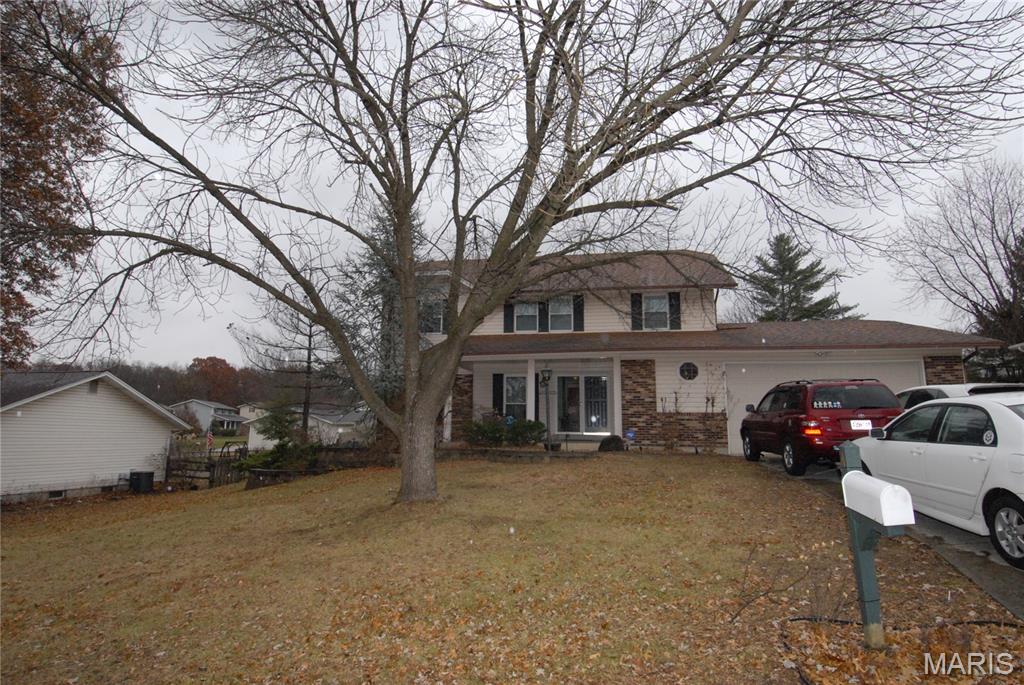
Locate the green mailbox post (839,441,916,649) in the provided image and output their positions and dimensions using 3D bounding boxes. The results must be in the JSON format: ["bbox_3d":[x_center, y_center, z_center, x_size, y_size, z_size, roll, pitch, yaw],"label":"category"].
[{"bbox_3d":[2.350,1.300,3.460,0.180,1.320,0.600,-1,-9,8],"label":"green mailbox post"}]

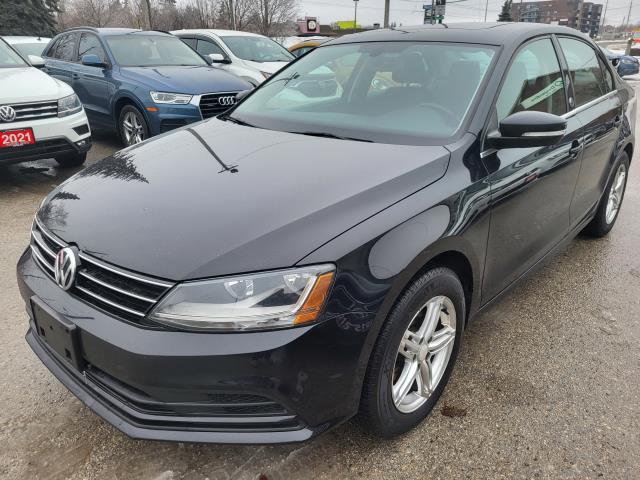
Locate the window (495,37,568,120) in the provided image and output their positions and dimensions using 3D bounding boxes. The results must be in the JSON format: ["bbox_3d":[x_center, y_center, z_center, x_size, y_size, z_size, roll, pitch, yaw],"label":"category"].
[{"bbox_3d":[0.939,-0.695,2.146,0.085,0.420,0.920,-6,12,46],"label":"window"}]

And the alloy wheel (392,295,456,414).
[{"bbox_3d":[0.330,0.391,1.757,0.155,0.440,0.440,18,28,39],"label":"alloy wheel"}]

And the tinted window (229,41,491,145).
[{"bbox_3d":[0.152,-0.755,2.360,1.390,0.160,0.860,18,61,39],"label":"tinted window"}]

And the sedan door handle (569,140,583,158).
[{"bbox_3d":[1.276,-0.444,2.398,0.060,0.055,0.200,18,28,39],"label":"sedan door handle"}]

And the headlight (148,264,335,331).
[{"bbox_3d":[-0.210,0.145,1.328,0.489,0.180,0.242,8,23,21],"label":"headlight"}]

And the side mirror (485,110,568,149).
[{"bbox_3d":[0.816,-0.423,1.859,0.260,0.160,0.170,18,28,39],"label":"side mirror"}]

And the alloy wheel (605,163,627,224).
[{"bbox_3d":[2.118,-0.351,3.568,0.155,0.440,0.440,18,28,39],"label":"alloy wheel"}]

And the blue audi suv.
[{"bbox_3d":[-2.705,-2.320,7.211,4.390,1.600,1.840,18,28,38],"label":"blue audi suv"}]

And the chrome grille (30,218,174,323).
[{"bbox_3d":[-0.797,0.091,1.569,1.000,0.195,0.140,18,28,39],"label":"chrome grille"}]

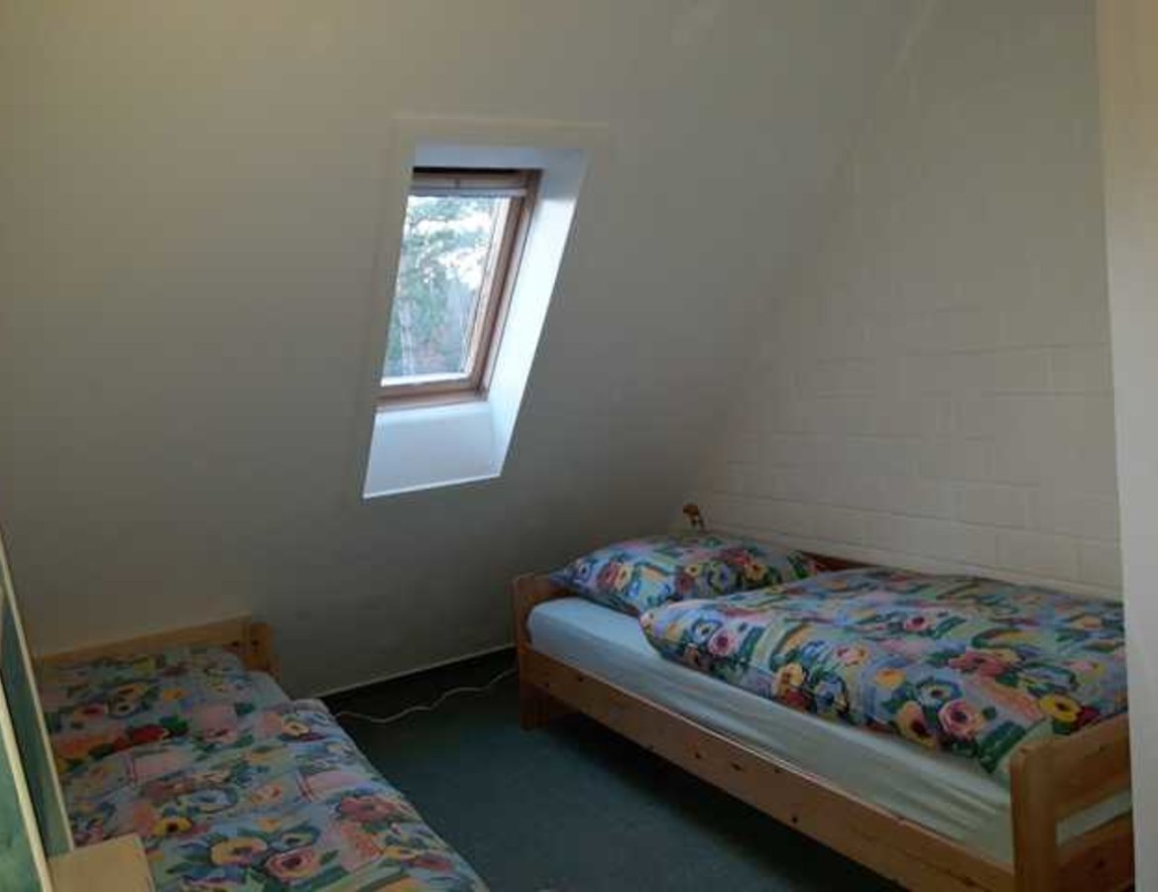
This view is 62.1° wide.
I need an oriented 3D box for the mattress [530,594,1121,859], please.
[{"bbox_3d":[0.690,0.622,2.819,0.900,0.185,1.990,-8,6,-29],"label":"mattress"}]

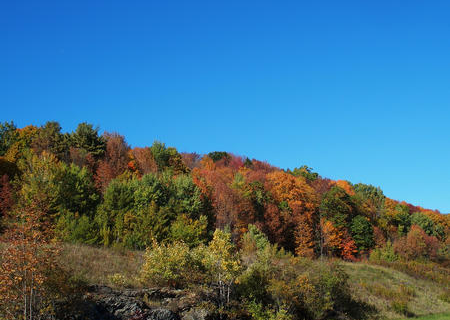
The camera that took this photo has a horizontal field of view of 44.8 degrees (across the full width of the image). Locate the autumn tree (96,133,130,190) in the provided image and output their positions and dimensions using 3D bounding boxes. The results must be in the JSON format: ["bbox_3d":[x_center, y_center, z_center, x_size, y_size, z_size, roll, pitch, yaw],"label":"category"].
[{"bbox_3d":[-21.211,0.943,103.000,6.580,12.510,6.580,0,-12,0],"label":"autumn tree"}]

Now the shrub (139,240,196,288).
[{"bbox_3d":[-2.316,4.188,22.000,2.270,1.950,2.040,0,-12,0],"label":"shrub"}]

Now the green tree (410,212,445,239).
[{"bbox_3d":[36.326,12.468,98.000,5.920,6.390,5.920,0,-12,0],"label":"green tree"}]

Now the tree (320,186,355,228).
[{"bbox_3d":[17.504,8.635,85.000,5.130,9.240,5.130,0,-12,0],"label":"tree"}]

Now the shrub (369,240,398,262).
[{"bbox_3d":[20.309,11.596,70.000,3.730,2.790,3.360,0,-12,0],"label":"shrub"}]

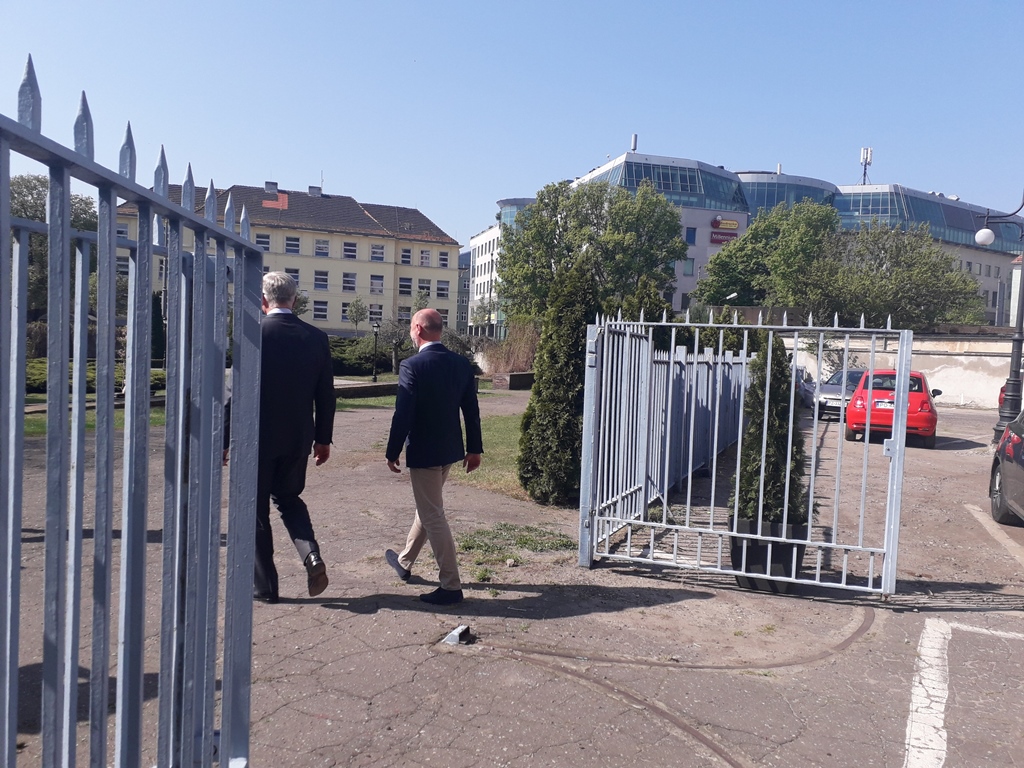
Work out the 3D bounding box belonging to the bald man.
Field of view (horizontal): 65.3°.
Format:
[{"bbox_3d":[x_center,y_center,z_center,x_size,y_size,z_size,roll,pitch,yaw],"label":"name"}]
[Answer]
[{"bbox_3d":[-0.517,0.398,4.913,0.540,1.716,0.780,1,3,-40],"label":"bald man"}]

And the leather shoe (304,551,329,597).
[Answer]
[{"bbox_3d":[-1.087,1.048,4.423,0.110,0.300,0.115,2,40,-18],"label":"leather shoe"}]

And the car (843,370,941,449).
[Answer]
[{"bbox_3d":[8.067,0.448,16.824,1.640,1.490,3.560,3,2,27],"label":"car"}]

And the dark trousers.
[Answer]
[{"bbox_3d":[-1.323,0.725,4.571,0.430,0.970,0.480,2,2,-18],"label":"dark trousers"}]

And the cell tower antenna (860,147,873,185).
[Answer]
[{"bbox_3d":[44.837,-27.636,101.020,1.450,4.800,1.450,3,2,24],"label":"cell tower antenna"}]

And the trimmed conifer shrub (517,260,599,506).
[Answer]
[{"bbox_3d":[0.596,-0.040,8.253,1.020,2.443,1.020,2,2,0],"label":"trimmed conifer shrub"}]

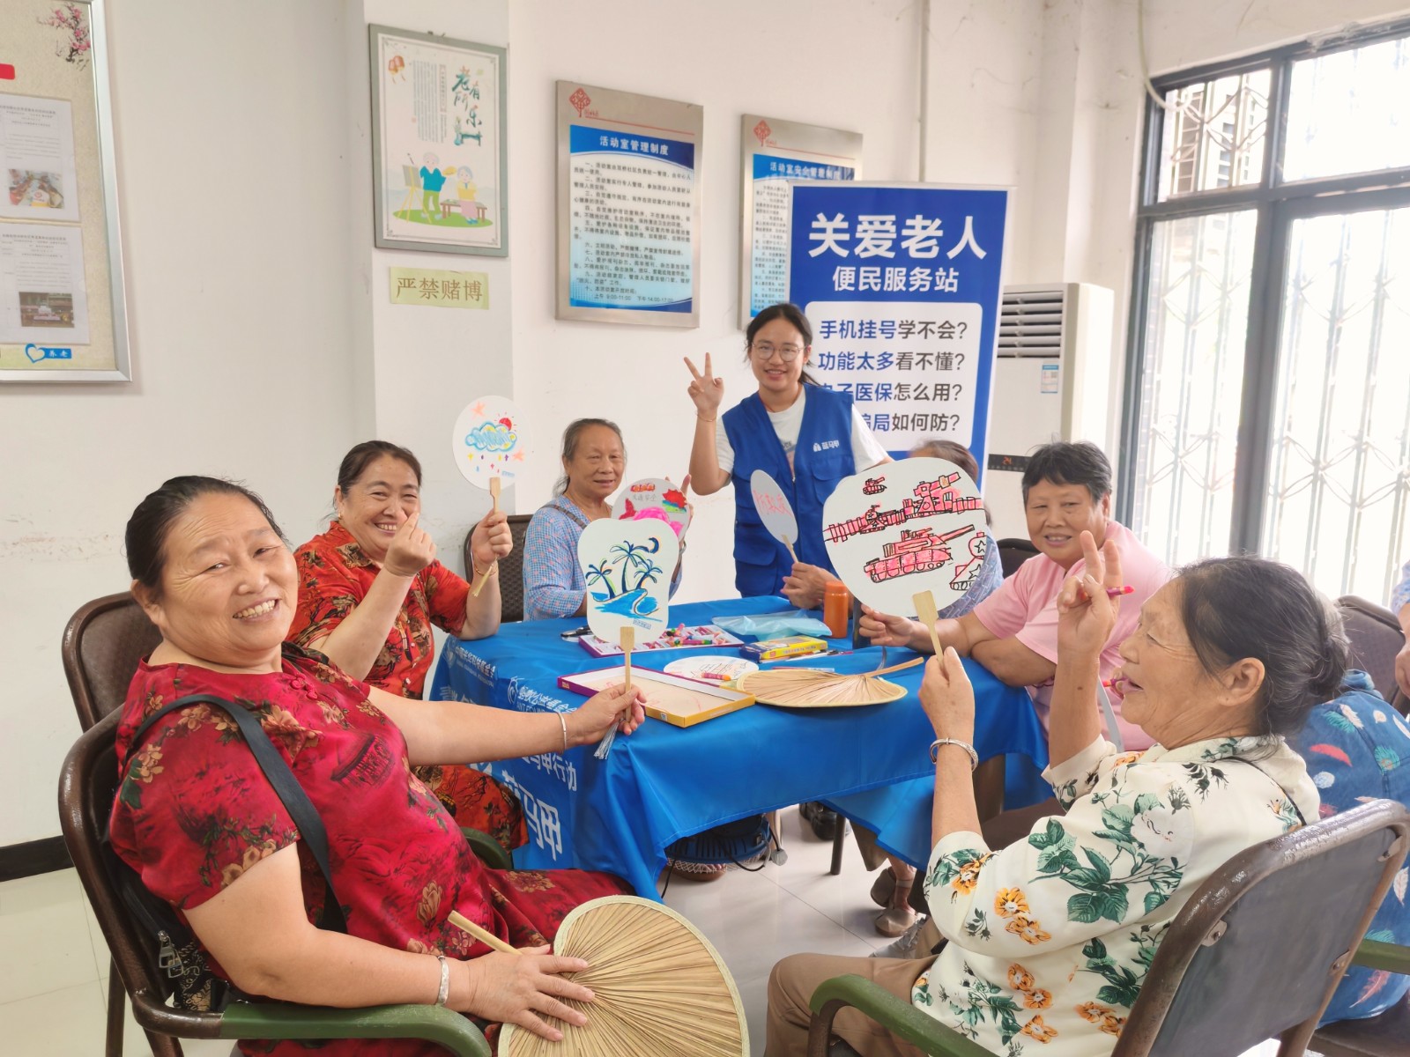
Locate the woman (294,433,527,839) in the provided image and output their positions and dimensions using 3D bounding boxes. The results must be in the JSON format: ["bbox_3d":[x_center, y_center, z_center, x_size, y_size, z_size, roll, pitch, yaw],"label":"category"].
[{"bbox_3d":[-0.590,0.455,2.270,0.720,1.220,0.550,7,10,35],"label":"woman"}]

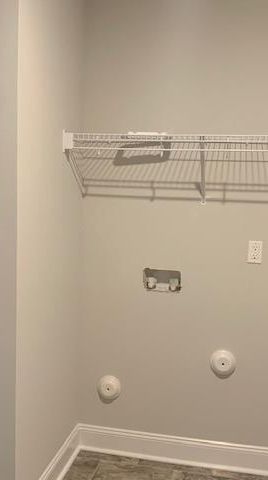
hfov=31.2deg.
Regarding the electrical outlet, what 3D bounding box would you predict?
[{"bbox_3d":[0.612,0.061,2.430,0.071,0.115,0.010,3,5,12],"label":"electrical outlet"}]

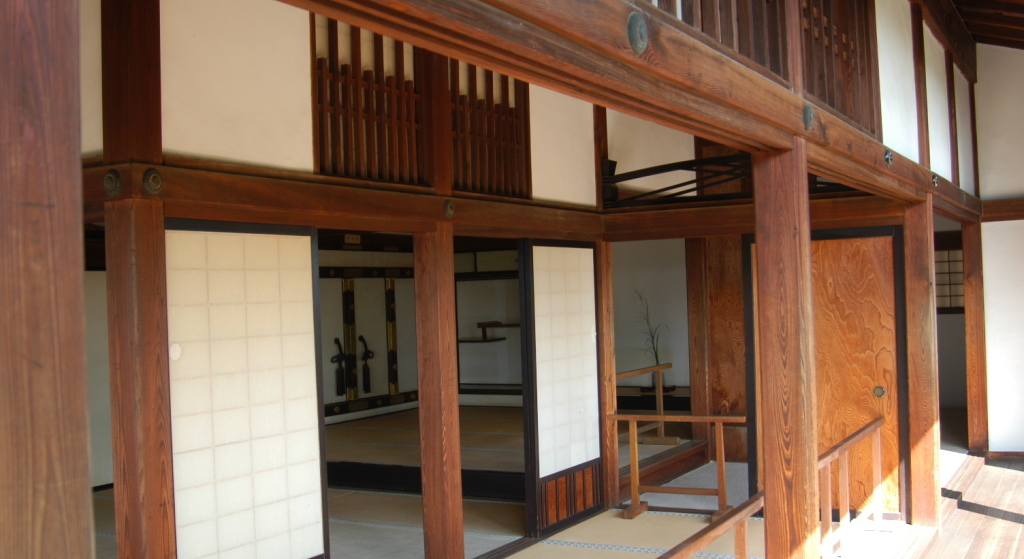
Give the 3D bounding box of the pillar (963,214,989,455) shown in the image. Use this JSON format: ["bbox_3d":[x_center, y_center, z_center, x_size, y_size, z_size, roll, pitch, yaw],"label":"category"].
[{"bbox_3d":[3.967,0.486,8.750,0.150,1.958,0.150,-2,-1,30],"label":"pillar"}]

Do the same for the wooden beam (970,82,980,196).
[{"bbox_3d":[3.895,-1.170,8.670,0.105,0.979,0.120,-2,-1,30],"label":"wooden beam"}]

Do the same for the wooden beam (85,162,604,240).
[{"bbox_3d":[-0.421,-0.331,5.359,0.150,0.195,3.960,-2,-1,30],"label":"wooden beam"}]

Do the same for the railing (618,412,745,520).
[{"bbox_3d":[1.033,1.214,6.635,0.960,0.642,0.375,-2,-1,30],"label":"railing"}]

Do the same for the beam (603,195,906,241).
[{"bbox_3d":[1.474,-0.377,6.564,1.926,0.186,0.127,-2,-1,30],"label":"beam"}]

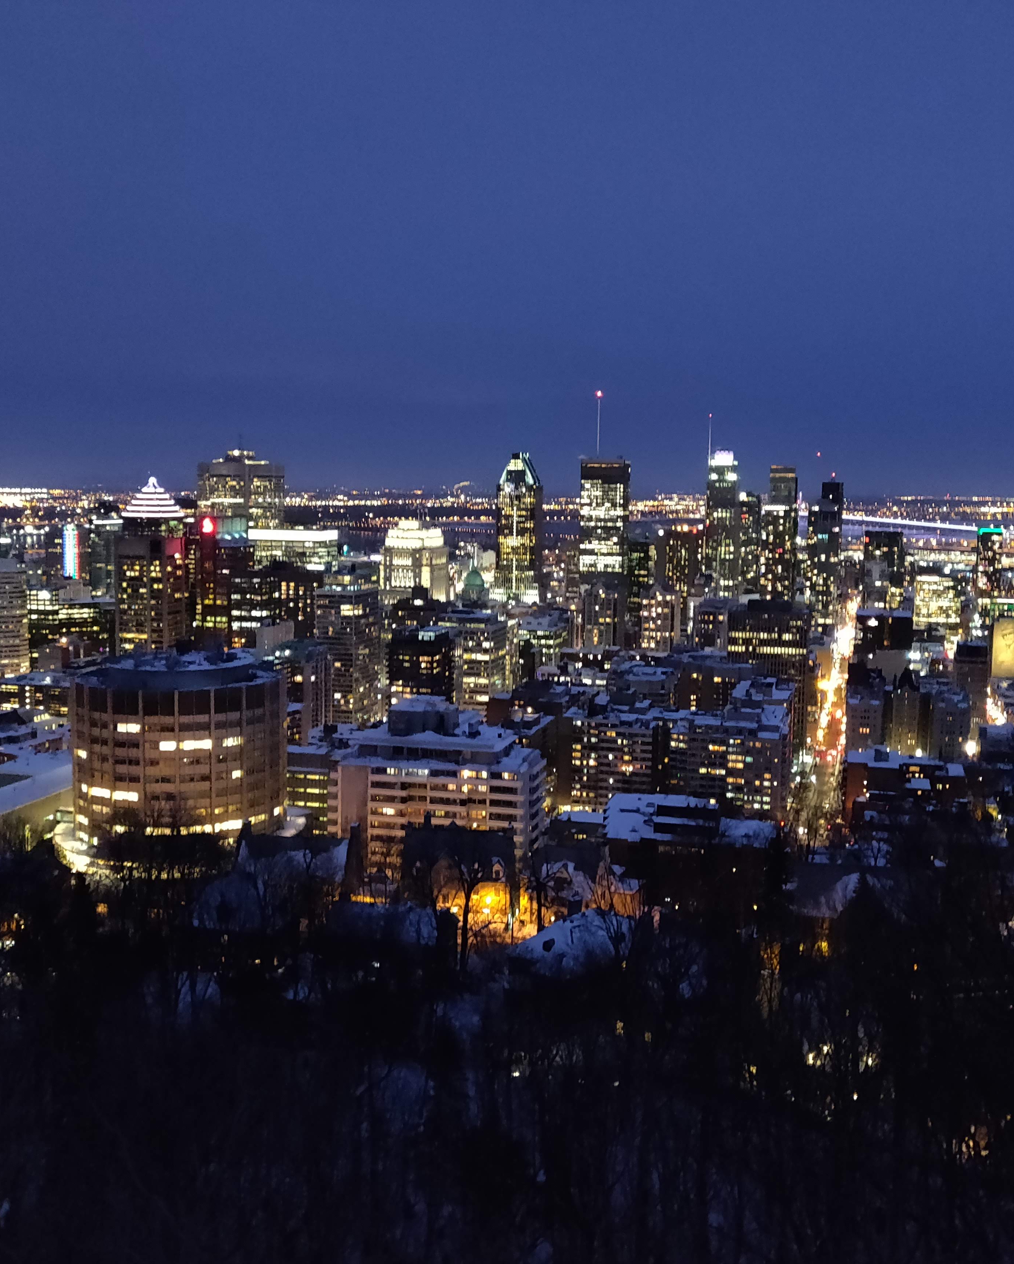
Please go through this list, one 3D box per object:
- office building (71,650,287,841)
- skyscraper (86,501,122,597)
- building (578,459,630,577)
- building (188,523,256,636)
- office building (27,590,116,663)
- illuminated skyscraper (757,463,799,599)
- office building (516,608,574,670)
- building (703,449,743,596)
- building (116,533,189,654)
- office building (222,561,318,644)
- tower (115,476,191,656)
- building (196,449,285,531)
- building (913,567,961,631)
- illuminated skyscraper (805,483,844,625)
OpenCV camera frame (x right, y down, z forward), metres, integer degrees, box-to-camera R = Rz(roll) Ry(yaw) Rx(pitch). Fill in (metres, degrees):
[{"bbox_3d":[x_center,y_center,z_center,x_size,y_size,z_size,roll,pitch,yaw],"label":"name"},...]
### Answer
[{"bbox_3d":[-79.550,25.400,294.740,50.000,40.000,50.000,-2,7,-15],"label":"office building"},{"bbox_3d":[-371.060,-49.510,1122.780,28.000,117.000,25.000,3,7,17],"label":"skyscraper"},{"bbox_3d":[107.090,-96.880,1328.830,45.000,183.000,34.000,3,7,17],"label":"building"},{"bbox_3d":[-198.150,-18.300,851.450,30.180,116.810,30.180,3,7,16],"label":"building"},{"bbox_3d":[-336.130,-2.560,947.740,65.000,58.000,25.000,3,7,16],"label":"office building"},{"bbox_3d":[300.550,-97.090,1355.170,38.110,178.000,38.110,3,7,16],"label":"illuminated skyscraper"},{"bbox_3d":[19.010,14.800,669.290,21.000,52.000,32.000,3,7,16],"label":"office building"},{"bbox_3d":[267.690,-124.110,1503.090,38.000,199.000,38.000,3,7,16],"label":"building"},{"bbox_3d":[-250.490,-12.480,859.200,41.000,106.000,30.000,3,7,17],"label":"building"},{"bbox_3d":[-165.740,-9.060,852.740,38.000,76.000,56.000,3,7,16],"label":"office building"},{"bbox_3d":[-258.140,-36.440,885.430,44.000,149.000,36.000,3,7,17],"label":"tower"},{"bbox_3d":[-276.180,-95.020,1268.330,78.540,188.000,78.540,3,7,16],"label":"building"},{"bbox_3d":[390.570,-15.310,1108.700,33.490,81.040,33.490,3,7,16],"label":"building"},{"bbox_3d":[390.720,-97.160,1496.110,37.000,172.000,34.000,3,7,16],"label":"illuminated skyscraper"}]

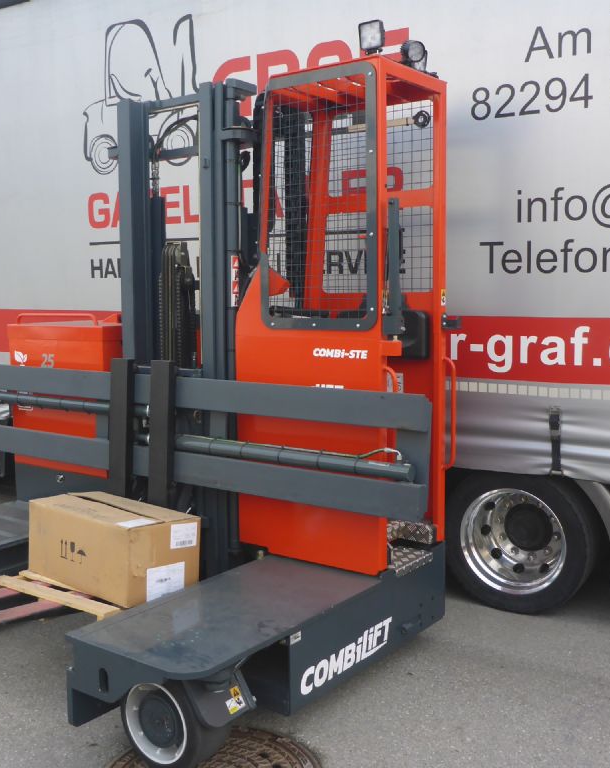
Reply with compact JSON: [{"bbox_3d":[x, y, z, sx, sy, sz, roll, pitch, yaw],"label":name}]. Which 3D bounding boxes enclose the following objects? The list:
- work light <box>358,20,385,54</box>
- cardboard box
[{"bbox_3d":[0.290,-1.508,3.610,0.106,0.135,0.060,4,17,35],"label":"work light"},{"bbox_3d":[-0.886,0.742,3.820,0.755,0.325,0.390,5,6,41],"label":"cardboard box"}]

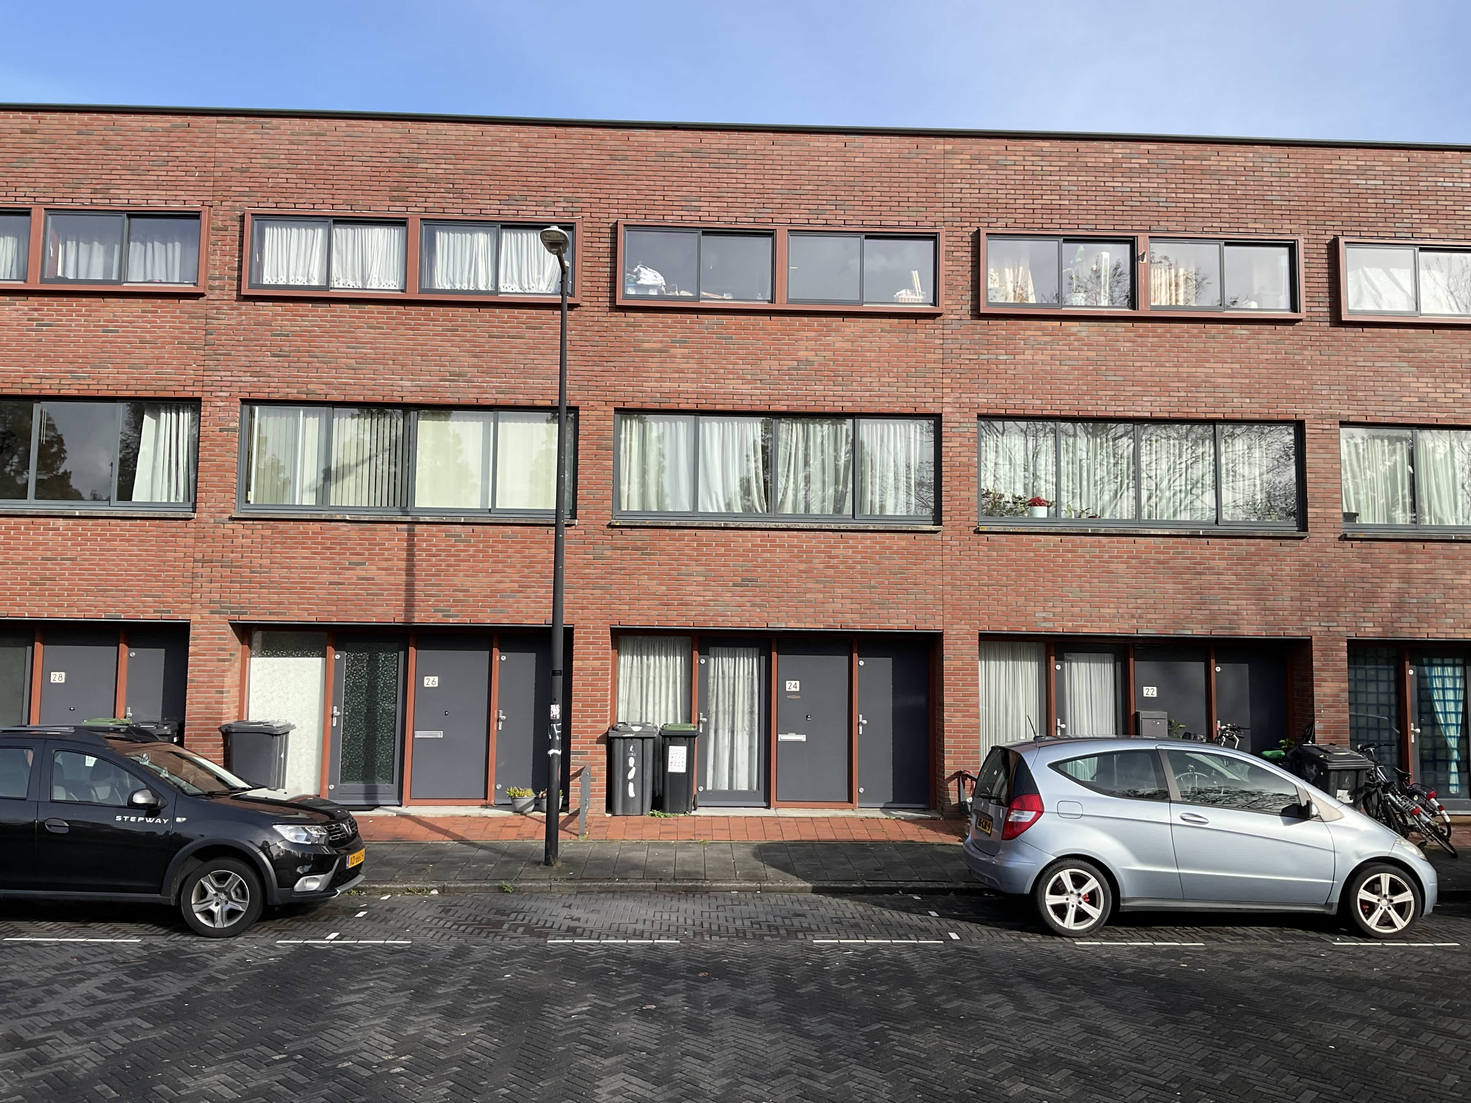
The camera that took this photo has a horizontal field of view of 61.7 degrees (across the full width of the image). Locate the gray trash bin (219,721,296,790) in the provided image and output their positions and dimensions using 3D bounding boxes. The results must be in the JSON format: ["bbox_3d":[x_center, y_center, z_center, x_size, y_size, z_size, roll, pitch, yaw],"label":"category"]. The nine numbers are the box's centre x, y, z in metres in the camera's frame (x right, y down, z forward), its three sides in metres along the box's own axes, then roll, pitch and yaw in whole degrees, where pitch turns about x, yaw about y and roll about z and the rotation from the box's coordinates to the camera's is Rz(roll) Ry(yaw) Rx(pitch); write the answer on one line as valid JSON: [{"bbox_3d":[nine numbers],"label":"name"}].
[{"bbox_3d":[-5.539,2.497,14.178,0.720,1.080,0.580,0,-5,3],"label":"gray trash bin"}]

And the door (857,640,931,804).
[{"bbox_3d":[1.985,2.152,15.469,0.912,2.105,0.080,1,-5,-2],"label":"door"}]

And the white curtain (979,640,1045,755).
[{"bbox_3d":[3.451,2.106,15.435,0.838,1.965,0.100,1,-5,-2],"label":"white curtain"}]

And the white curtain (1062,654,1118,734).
[{"bbox_3d":[4.433,2.146,15.386,0.674,1.760,0.060,1,-6,-2],"label":"white curtain"}]

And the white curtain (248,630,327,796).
[{"bbox_3d":[-5.500,2.005,15.090,0.924,2.048,0.060,1,-6,-2],"label":"white curtain"}]

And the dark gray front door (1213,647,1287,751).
[{"bbox_3d":[6.468,2.200,15.399,0.920,2.083,0.080,1,-6,-2],"label":"dark gray front door"}]

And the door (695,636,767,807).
[{"bbox_3d":[-0.037,2.141,15.392,0.888,2.080,0.080,1,-5,-2],"label":"door"}]

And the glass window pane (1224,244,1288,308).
[{"bbox_3d":[6.553,-3.442,15.495,0.838,0.832,0.050,1,-5,-2],"label":"glass window pane"}]

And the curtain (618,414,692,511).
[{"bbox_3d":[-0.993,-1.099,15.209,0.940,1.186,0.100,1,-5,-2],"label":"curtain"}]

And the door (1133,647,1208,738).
[{"bbox_3d":[5.443,2.164,15.403,0.899,1.996,0.070,1,-5,-2],"label":"door"}]

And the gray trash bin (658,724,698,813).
[{"bbox_3d":[-0.685,2.619,14.953,0.480,1.060,0.530,1,-5,-2],"label":"gray trash bin"}]

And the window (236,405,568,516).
[{"bbox_3d":[-3.993,-1.083,15.003,4.051,1.334,0.120,1,-5,-2],"label":"window"}]

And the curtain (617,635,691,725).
[{"bbox_3d":[-1.002,2.026,15.276,0.940,1.940,0.100,1,-5,-2],"label":"curtain"}]

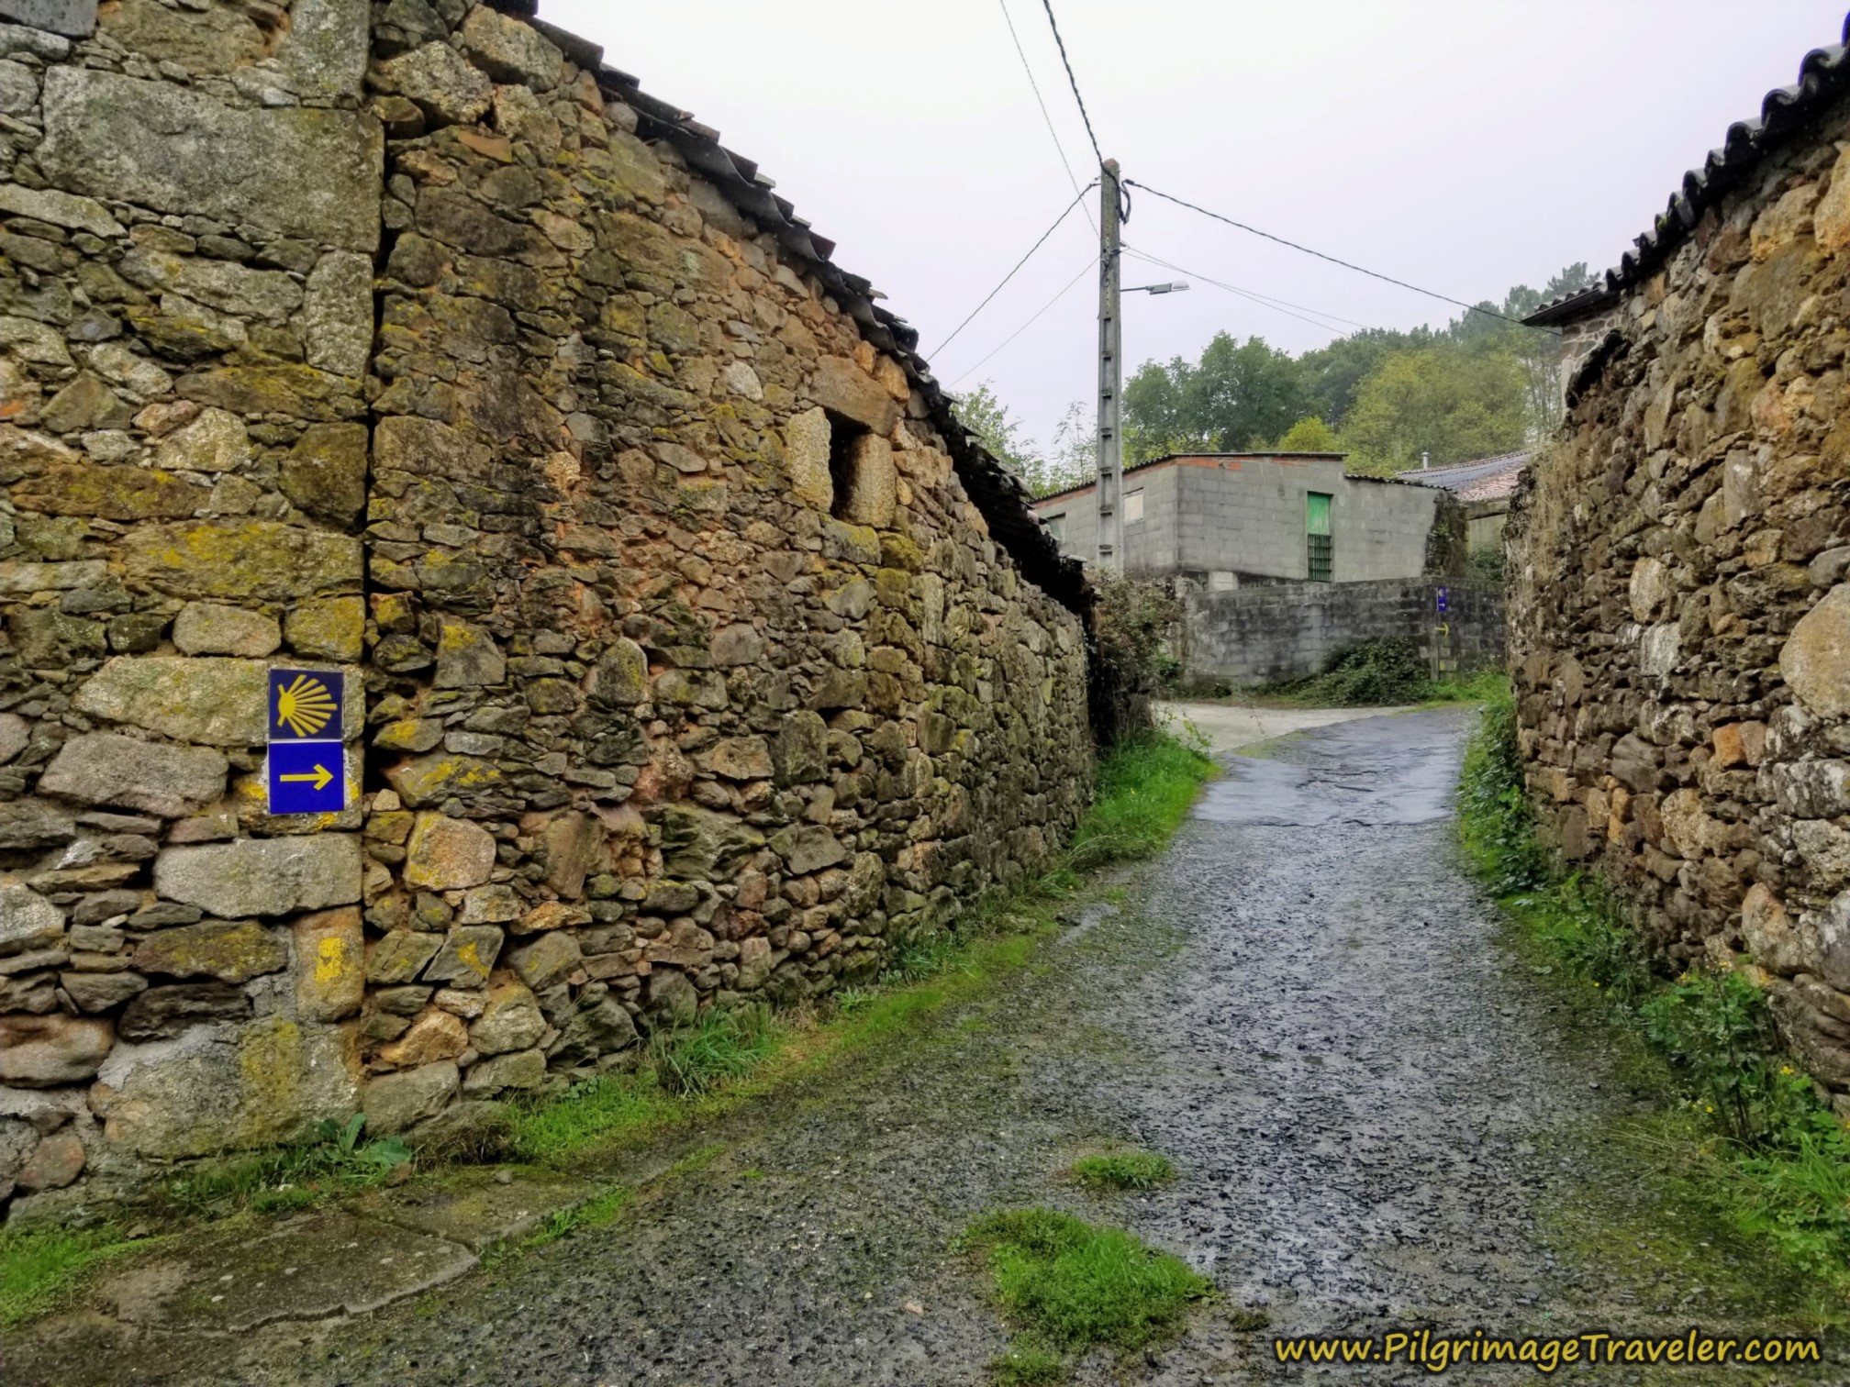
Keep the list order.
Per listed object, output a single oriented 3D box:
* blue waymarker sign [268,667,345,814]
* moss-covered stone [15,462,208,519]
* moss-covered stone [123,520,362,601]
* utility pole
[{"bbox_3d":[-1.748,0.137,3.930,0.020,0.410,0.205,-1,-2,45],"label":"blue waymarker sign"},{"bbox_3d":[-2.185,-0.520,3.687,0.250,0.147,0.443,-1,-2,45],"label":"moss-covered stone"},{"bbox_3d":[-1.960,-0.367,3.929,0.280,0.220,0.624,-1,-2,45],"label":"moss-covered stone"},{"bbox_3d":[2.343,-3.323,17.600,0.250,6.881,0.270,-1,-2,27],"label":"utility pole"}]

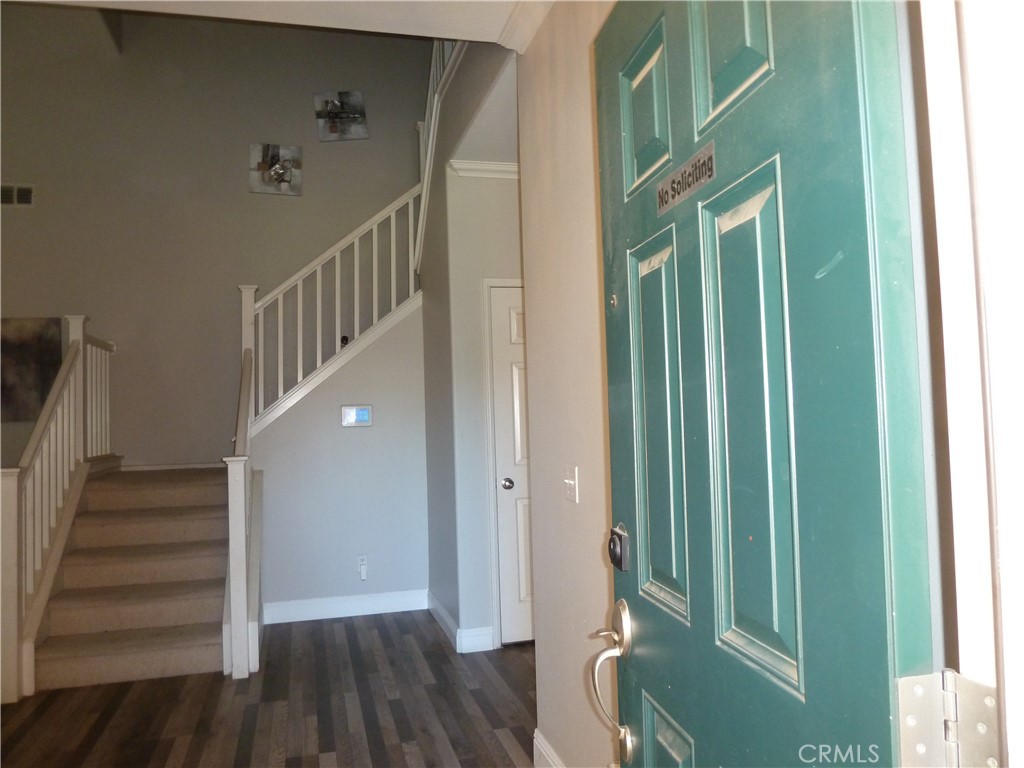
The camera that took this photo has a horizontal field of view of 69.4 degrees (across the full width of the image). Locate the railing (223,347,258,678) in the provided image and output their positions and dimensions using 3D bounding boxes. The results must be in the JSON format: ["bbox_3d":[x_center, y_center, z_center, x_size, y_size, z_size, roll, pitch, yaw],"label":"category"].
[{"bbox_3d":[-1.552,0.632,4.282,0.150,1.800,1.060,-1,-3,-16],"label":"railing"}]

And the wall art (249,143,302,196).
[{"bbox_3d":[-1.911,-1.739,6.006,0.405,0.405,0.030,-1,-3,-16],"label":"wall art"}]

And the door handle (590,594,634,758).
[{"bbox_3d":[0.184,0.567,1.396,0.070,0.310,0.080,-1,-3,-11],"label":"door handle"}]

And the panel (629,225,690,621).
[{"bbox_3d":[0.244,0.062,1.232,0.025,0.620,0.210,-1,-3,-11],"label":"panel"}]

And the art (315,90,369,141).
[{"bbox_3d":[-1.420,-2.231,6.171,0.405,0.405,0.030,-8,-1,-16],"label":"art"}]

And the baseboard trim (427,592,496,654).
[{"bbox_3d":[-0.339,1.445,4.587,0.210,0.135,1.020,-1,-3,-16],"label":"baseboard trim"}]

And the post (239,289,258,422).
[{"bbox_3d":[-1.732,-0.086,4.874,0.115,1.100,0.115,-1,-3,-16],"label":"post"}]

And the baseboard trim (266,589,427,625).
[{"bbox_3d":[-1.092,1.482,4.918,1.060,0.135,0.020,-1,-3,-16],"label":"baseboard trim"}]

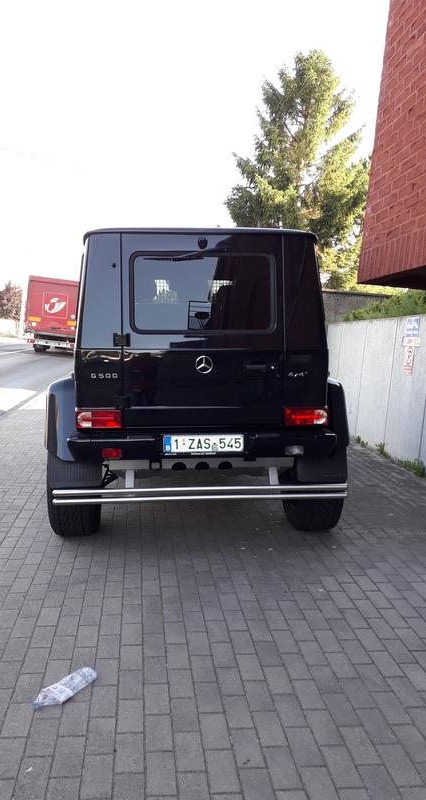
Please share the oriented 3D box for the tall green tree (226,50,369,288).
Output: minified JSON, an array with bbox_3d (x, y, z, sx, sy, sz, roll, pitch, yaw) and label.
[{"bbox_3d":[3.083,-6.635,22.500,5.300,12.000,5.300,4,5,-5],"label":"tall green tree"}]

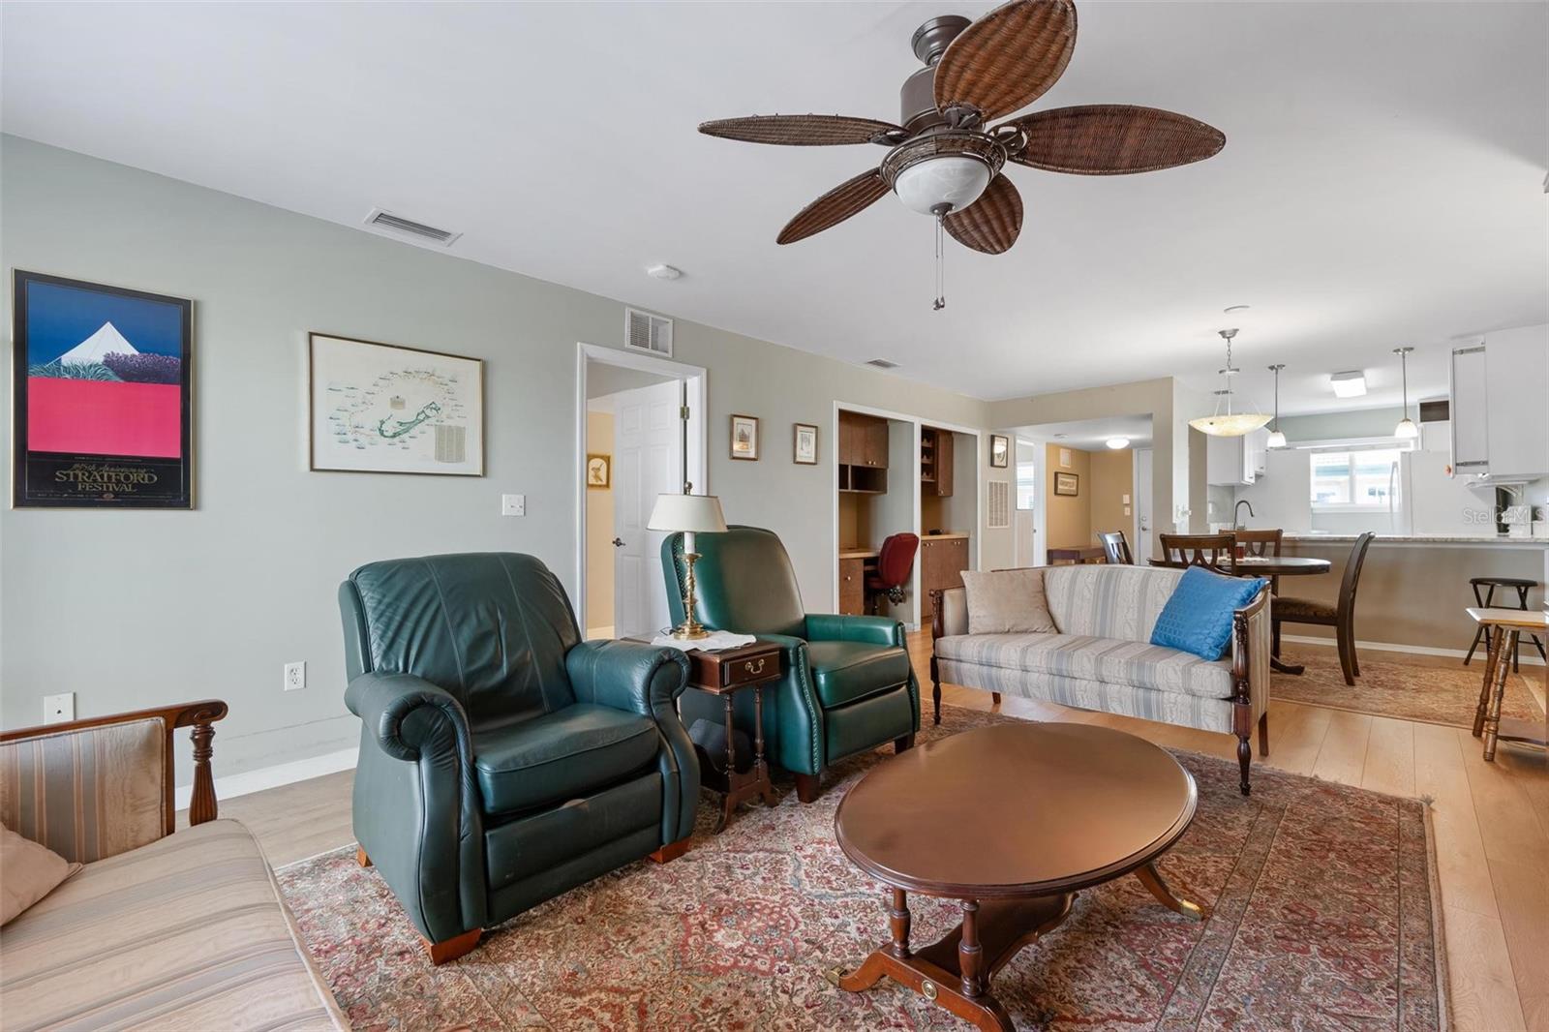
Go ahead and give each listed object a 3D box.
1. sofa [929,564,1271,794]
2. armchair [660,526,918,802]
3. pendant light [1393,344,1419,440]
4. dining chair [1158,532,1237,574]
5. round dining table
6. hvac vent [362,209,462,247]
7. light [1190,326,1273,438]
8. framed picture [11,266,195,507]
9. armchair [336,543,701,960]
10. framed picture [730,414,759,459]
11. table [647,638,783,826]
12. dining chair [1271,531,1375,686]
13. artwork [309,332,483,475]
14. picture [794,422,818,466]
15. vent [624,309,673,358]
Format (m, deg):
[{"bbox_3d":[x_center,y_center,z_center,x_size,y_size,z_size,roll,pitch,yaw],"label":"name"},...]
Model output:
[{"bbox_3d":[1.596,0.699,3.284,1.450,0.870,0.680,0,0,41],"label":"sofa"},{"bbox_3d":[0.063,0.594,3.201,0.990,1.080,0.930,0,0,44],"label":"armchair"},{"bbox_3d":[5.041,-0.963,5.165,0.135,0.725,0.135,0,0,44],"label":"pendant light"},{"bbox_3d":[2.898,0.618,4.344,0.450,1.000,0.580,0,0,41],"label":"dining chair"},{"bbox_3d":[3.421,0.729,4.811,1.100,0.775,1.100,0,0,44],"label":"round dining table"},{"bbox_3d":[-1.630,-1.292,2.927,0.205,0.018,0.345,0,0,44],"label":"hvac vent"},{"bbox_3d":[3.203,-0.930,4.543,0.490,0.742,0.490,0,0,44],"label":"light"},{"bbox_3d":[-2.426,-0.432,2.357,0.030,0.815,0.458,0,0,44],"label":"framed picture"},{"bbox_3d":[-0.907,0.634,2.212,0.970,0.990,0.980,0,0,44],"label":"armchair"},{"bbox_3d":[-0.207,-0.562,4.626,0.024,0.312,0.257,0,0,44],"label":"framed picture"},{"bbox_3d":[-0.293,0.810,2.545,0.560,0.635,0.330,0,0,42],"label":"table"},{"bbox_3d":[3.777,0.612,4.506,0.450,1.000,0.580,0,0,-42],"label":"dining chair"},{"bbox_3d":[-1.752,-0.499,3.056,0.027,0.602,0.745,0,0,44],"label":"artwork"},{"bbox_3d":[0.254,-0.567,5.098,0.024,0.310,0.257,0,0,44],"label":"picture"},{"bbox_3d":[-0.780,-1.152,4.069,0.018,0.240,0.360,0,0,44],"label":"vent"}]

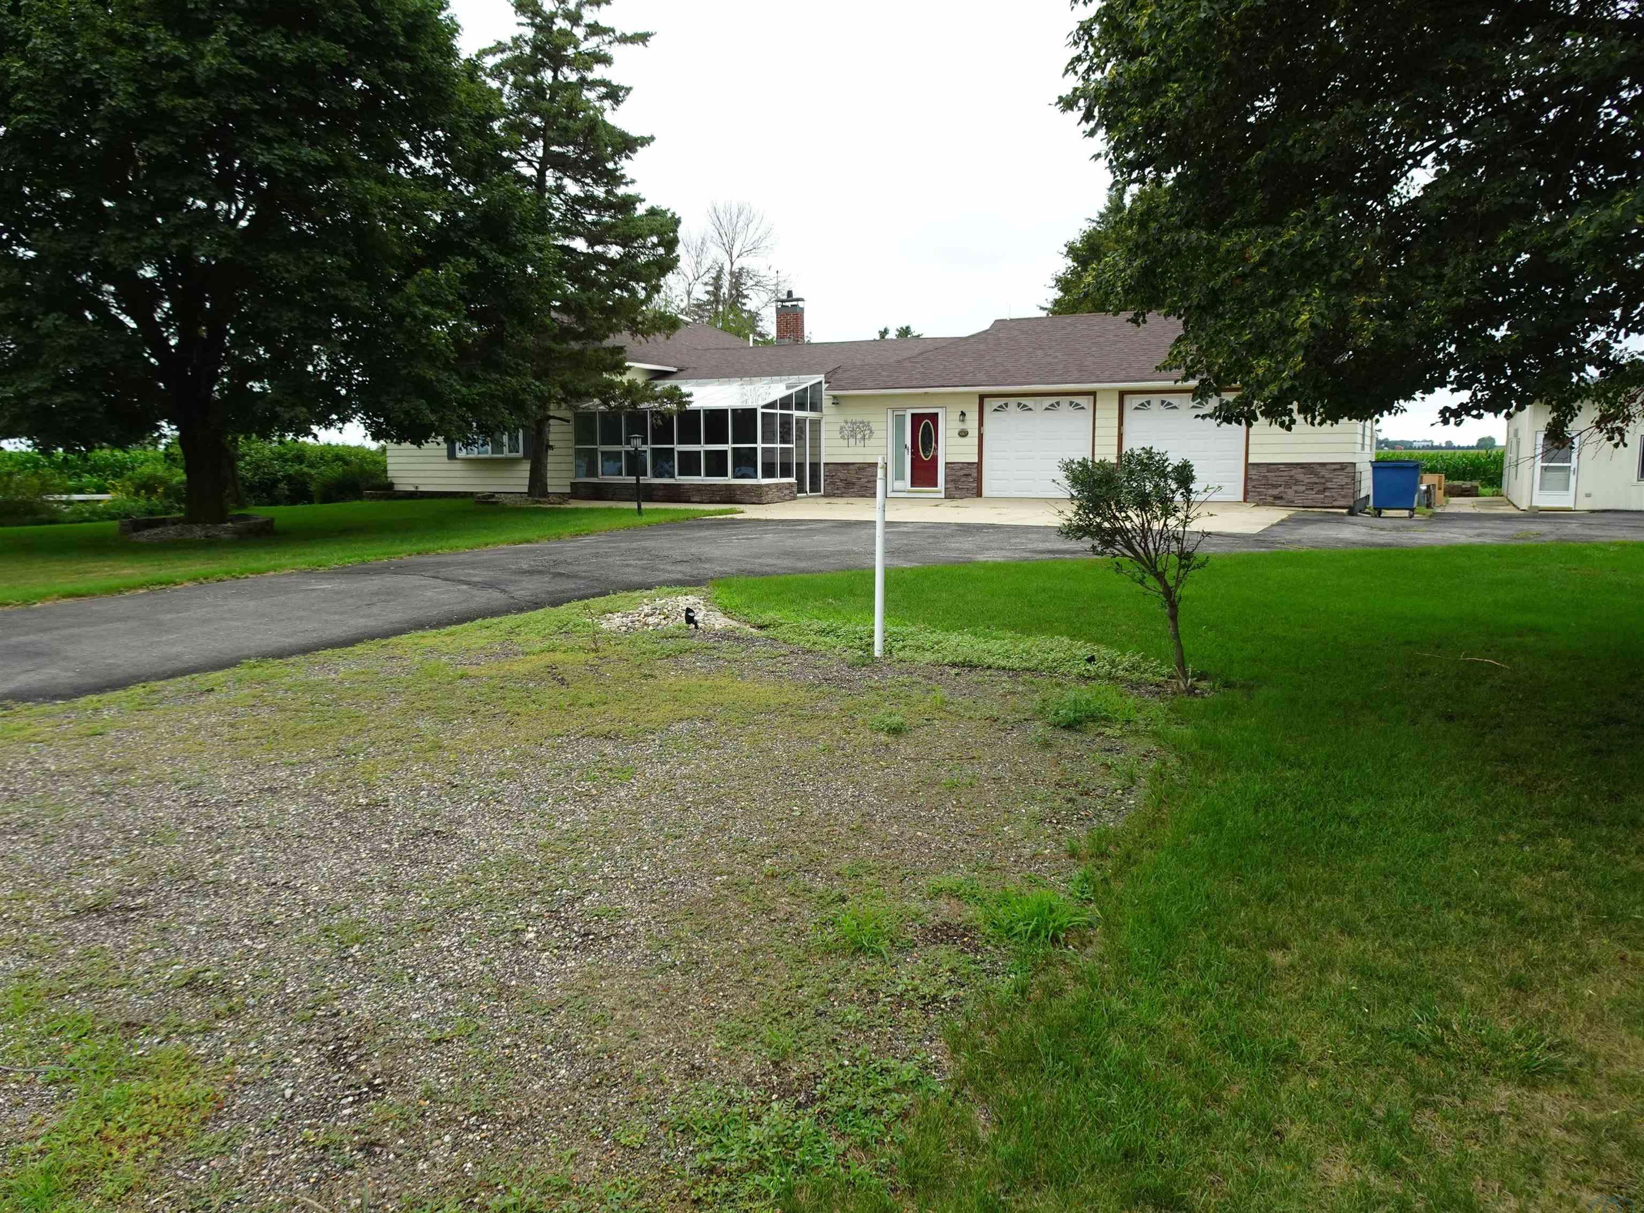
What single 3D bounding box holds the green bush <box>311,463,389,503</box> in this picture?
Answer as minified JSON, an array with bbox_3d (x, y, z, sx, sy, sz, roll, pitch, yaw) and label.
[{"bbox_3d":[-14.029,-3.673,33.794,2.150,1.142,1.800,0,8,0],"label":"green bush"}]

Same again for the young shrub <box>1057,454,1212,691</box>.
[{"bbox_3d":[1.916,-0.223,6.972,0.900,1.481,0.850,0,8,0],"label":"young shrub"}]

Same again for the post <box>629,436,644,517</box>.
[{"bbox_3d":[-3.900,-2.787,24.200,0.270,1.715,0.270,4,9,29],"label":"post"}]

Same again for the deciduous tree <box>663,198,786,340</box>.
[{"bbox_3d":[-4.320,-11.608,50.896,5.600,12.485,5.200,0,8,0],"label":"deciduous tree"}]

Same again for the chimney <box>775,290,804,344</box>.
[{"bbox_3d":[-0.969,-8.922,35.116,0.720,1.660,0.500,4,9,29],"label":"chimney"}]

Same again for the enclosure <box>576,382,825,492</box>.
[{"bbox_3d":[-3.262,-4.452,29.638,5.850,3.050,3.100,4,9,29],"label":"enclosure"}]

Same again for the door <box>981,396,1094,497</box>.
[{"bbox_3d":[5.109,-3.747,26.990,2.660,2.400,0.070,4,9,29],"label":"door"}]

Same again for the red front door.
[{"bbox_3d":[2.565,-3.856,28.349,0.860,1.940,0.060,4,9,29],"label":"red front door"}]

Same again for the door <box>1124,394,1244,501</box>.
[{"bbox_3d":[8.063,-3.535,25.382,2.660,2.400,0.070,4,9,29],"label":"door"}]

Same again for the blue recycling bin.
[{"bbox_3d":[11.995,-2.497,23.719,0.920,1.240,1.000,4,9,29],"label":"blue recycling bin"}]

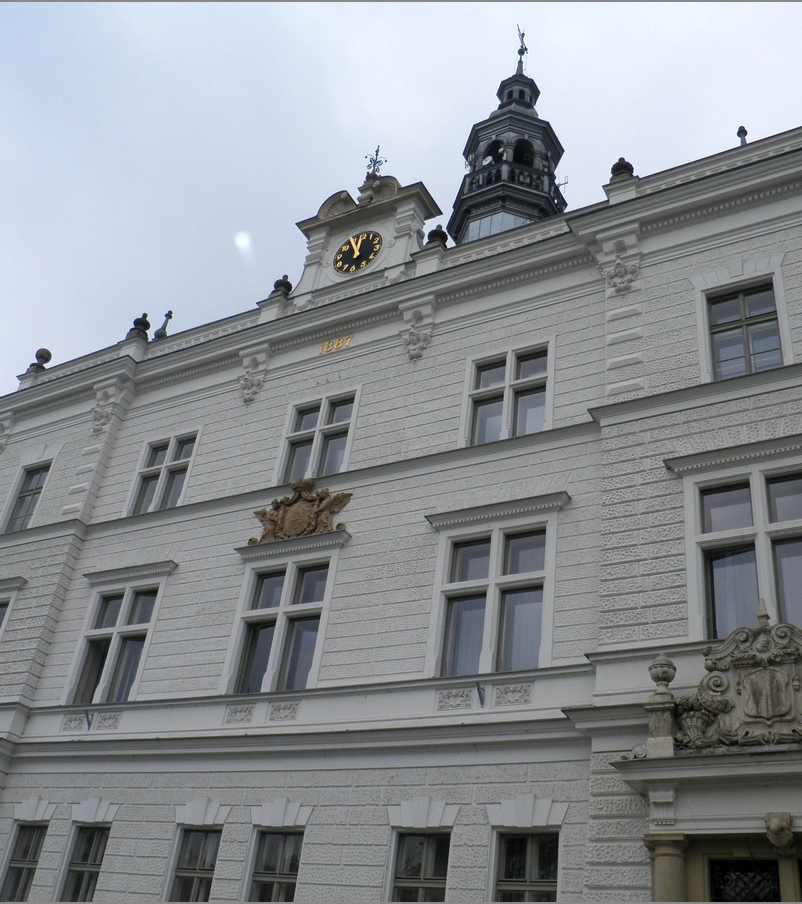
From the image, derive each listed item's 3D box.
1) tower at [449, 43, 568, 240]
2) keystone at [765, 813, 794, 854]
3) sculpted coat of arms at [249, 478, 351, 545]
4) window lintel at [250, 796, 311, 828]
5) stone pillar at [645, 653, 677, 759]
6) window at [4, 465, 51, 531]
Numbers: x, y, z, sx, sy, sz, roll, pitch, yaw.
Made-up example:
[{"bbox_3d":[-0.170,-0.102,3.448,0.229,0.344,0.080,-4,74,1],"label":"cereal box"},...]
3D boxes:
[{"bbox_3d":[4.180,-11.620,36.169,3.915,11.880,3.915,-12,-37,29],"label":"tower"},{"bbox_3d":[4.373,4.388,11.260,0.279,0.399,0.306,-12,-38,28],"label":"keystone"},{"bbox_3d":[-1.960,1.161,19.307,2.381,1.383,0.319,-12,-38,28],"label":"sculpted coat of arms"},{"bbox_3d":[-1.986,5.974,16.173,1.343,0.466,0.135,-12,-38,28],"label":"window lintel"},{"bbox_3d":[3.543,3.453,13.149,0.425,1.593,0.425,-12,-37,29],"label":"stone pillar"},{"bbox_3d":[-9.220,1.173,24.064,1.117,2.035,0.200,-12,-38,28],"label":"window"}]

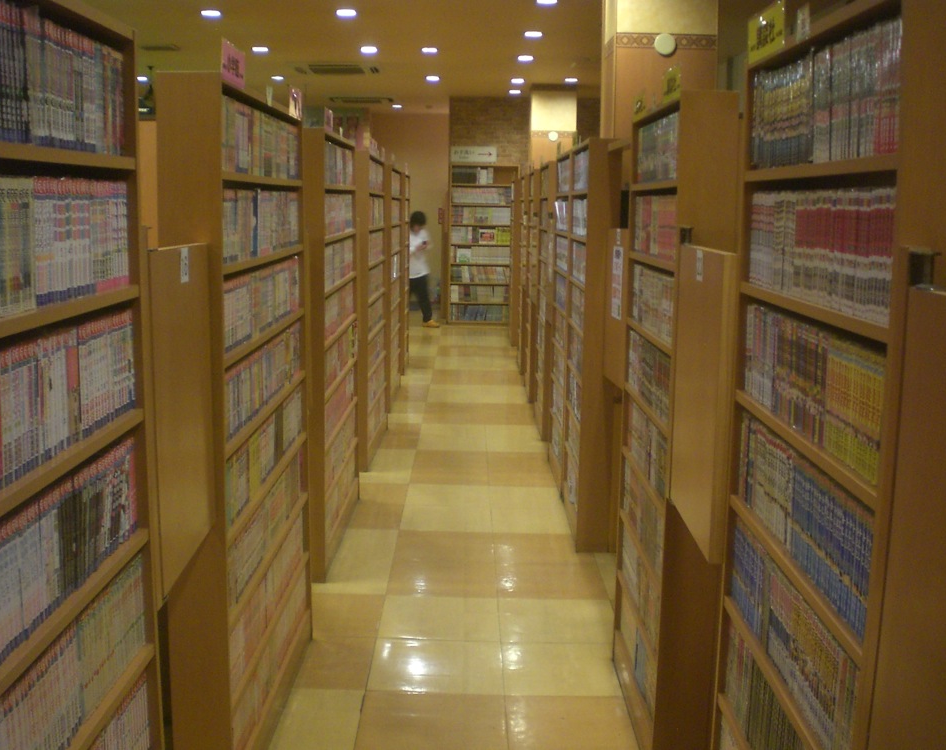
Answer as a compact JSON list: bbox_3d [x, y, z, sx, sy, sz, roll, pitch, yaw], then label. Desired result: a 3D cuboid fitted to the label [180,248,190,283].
[{"bbox_3d":[-0.562,-0.214,2.146,0.006,0.068,0.062,1,9,0],"label":"label"}]

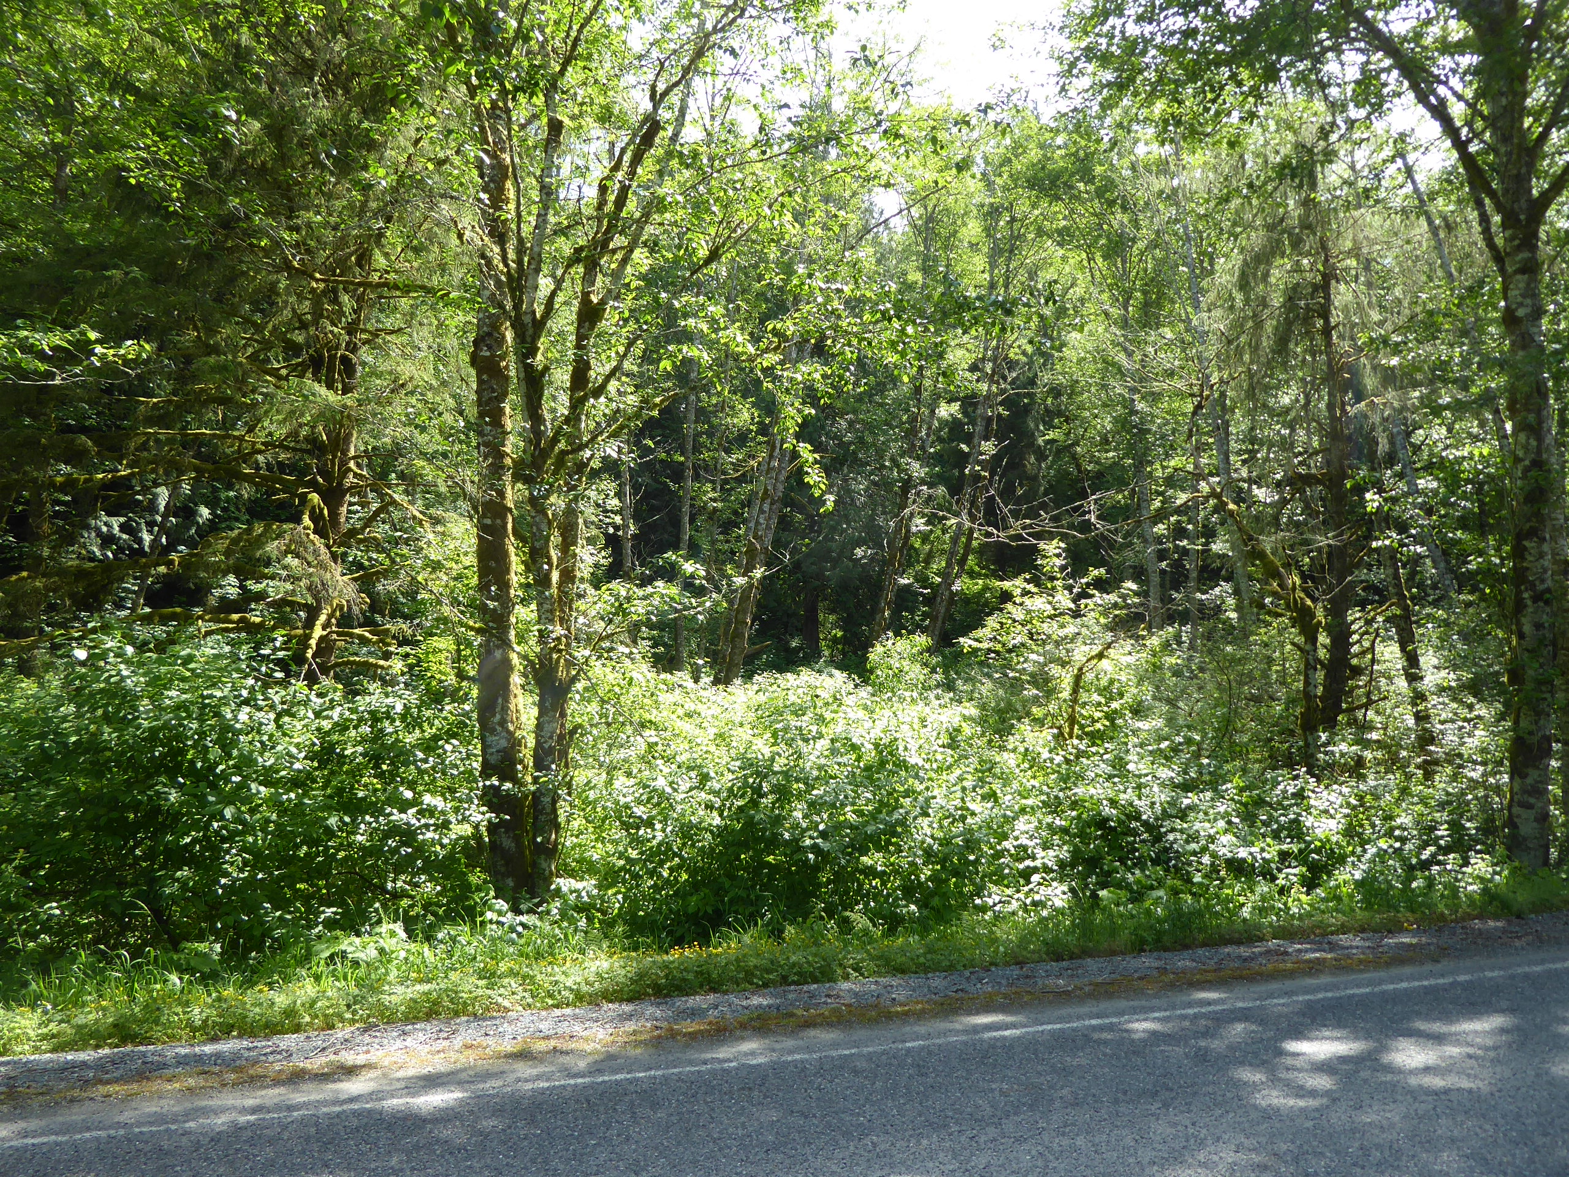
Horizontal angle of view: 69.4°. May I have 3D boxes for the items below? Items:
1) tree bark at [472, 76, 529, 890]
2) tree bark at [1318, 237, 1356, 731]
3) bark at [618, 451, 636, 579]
[{"bbox_3d":[-2.155,-0.854,8.637,0.290,6.356,0.290,-1,-6,-14],"label":"tree bark"},{"bbox_3d":[7.082,-1.437,14.731,0.271,6.540,0.271,-1,-7,26],"label":"tree bark"},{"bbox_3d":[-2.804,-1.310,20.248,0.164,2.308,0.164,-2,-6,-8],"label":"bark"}]

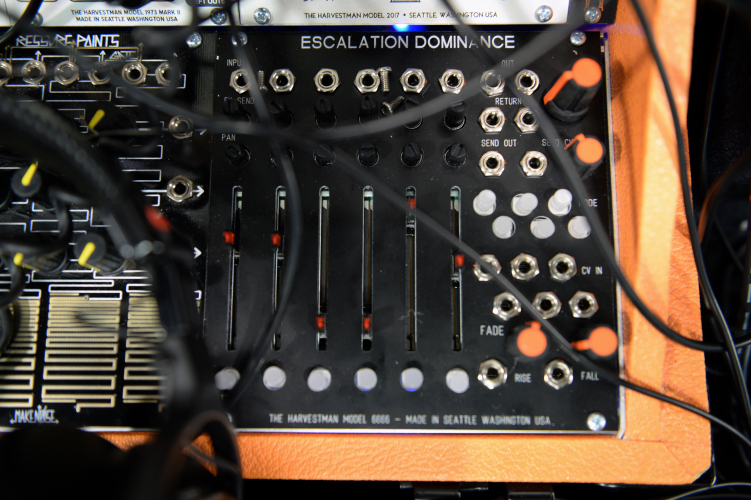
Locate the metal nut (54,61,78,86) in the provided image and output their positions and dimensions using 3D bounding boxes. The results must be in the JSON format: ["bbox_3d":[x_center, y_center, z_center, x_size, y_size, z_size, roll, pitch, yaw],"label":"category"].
[{"bbox_3d":[-0.101,-0.058,0.239,0.008,0.003,0.008,0,81,0],"label":"metal nut"}]

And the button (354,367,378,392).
[{"bbox_3d":[-0.003,0.039,0.219,0.007,0.005,0.007,0,80,1],"label":"button"}]

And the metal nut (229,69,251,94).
[{"bbox_3d":[-0.044,-0.055,0.237,0.008,0.003,0.009,0,80,1],"label":"metal nut"}]

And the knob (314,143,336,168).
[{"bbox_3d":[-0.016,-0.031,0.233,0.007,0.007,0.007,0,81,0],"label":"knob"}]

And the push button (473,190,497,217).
[{"bbox_3d":[0.034,-0.015,0.228,0.007,0.007,0.007,0,80,1],"label":"push button"}]

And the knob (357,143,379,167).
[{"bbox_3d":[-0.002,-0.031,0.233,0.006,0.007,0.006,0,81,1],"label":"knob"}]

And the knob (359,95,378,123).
[{"bbox_3d":[-0.002,-0.044,0.231,0.006,0.013,0.006,0,80,1],"label":"knob"}]

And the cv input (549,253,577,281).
[{"bbox_3d":[0.058,0.006,0.227,0.009,0.003,0.009,0,81,1],"label":"cv input"}]

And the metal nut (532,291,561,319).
[{"bbox_3d":[0.053,0.017,0.226,0.009,0.003,0.009,0,81,1],"label":"metal nut"}]

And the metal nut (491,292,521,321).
[{"bbox_3d":[0.041,0.017,0.225,0.009,0.003,0.009,0,80,1],"label":"metal nut"}]

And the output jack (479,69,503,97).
[{"bbox_3d":[0.038,-0.054,0.235,0.008,0.003,0.008,0,80,1],"label":"output jack"}]

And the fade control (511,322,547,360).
[{"bbox_3d":[0.045,0.027,0.215,0.011,0.014,0.011,0,80,1],"label":"fade control"}]

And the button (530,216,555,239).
[{"bbox_3d":[0.052,-0.007,0.228,0.007,0.005,0.007,0,80,1],"label":"button"}]

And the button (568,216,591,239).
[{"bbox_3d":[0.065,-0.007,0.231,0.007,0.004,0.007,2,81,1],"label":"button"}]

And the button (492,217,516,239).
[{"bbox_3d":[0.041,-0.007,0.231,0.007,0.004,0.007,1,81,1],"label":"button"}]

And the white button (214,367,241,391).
[{"bbox_3d":[-0.045,0.039,0.222,0.007,0.006,0.007,0,81,1],"label":"white button"}]

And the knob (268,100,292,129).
[{"bbox_3d":[-0.030,-0.044,0.231,0.007,0.013,0.007,0,81,0],"label":"knob"}]

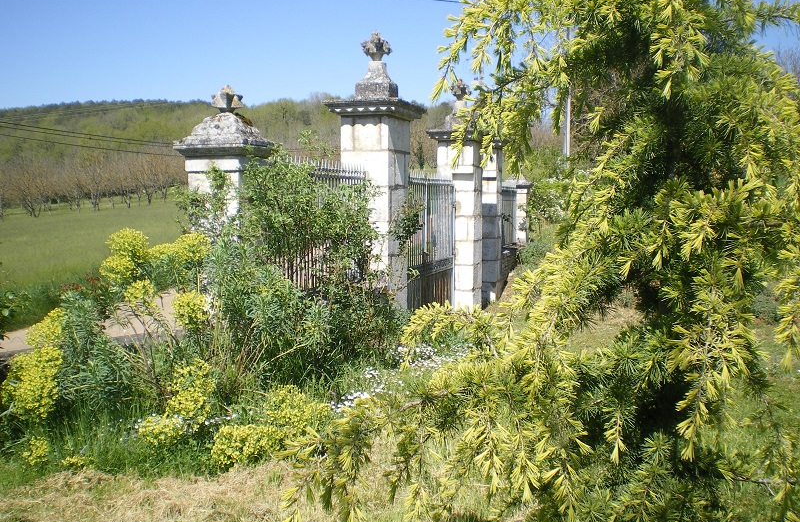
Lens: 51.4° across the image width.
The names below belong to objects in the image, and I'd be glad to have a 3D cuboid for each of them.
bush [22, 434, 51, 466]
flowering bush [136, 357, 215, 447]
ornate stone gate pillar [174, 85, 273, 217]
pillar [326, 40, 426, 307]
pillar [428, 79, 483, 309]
[{"bbox_3d":[-2.228,1.168,5.100,0.170,0.190,0.160,0,4,0],"label":"bush"},{"bbox_3d":[-1.524,0.961,5.650,0.510,0.580,0.460,0,4,0],"label":"flowering bush"},{"bbox_3d":[-1.284,-0.092,6.135,0.570,2.380,0.500,2,4,19],"label":"ornate stone gate pillar"},{"bbox_3d":[-0.257,-0.729,9.072,0.820,3.460,0.900,2,4,19],"label":"pillar"},{"bbox_3d":[0.892,-0.952,12.402,0.810,3.460,0.850,2,4,19],"label":"pillar"}]

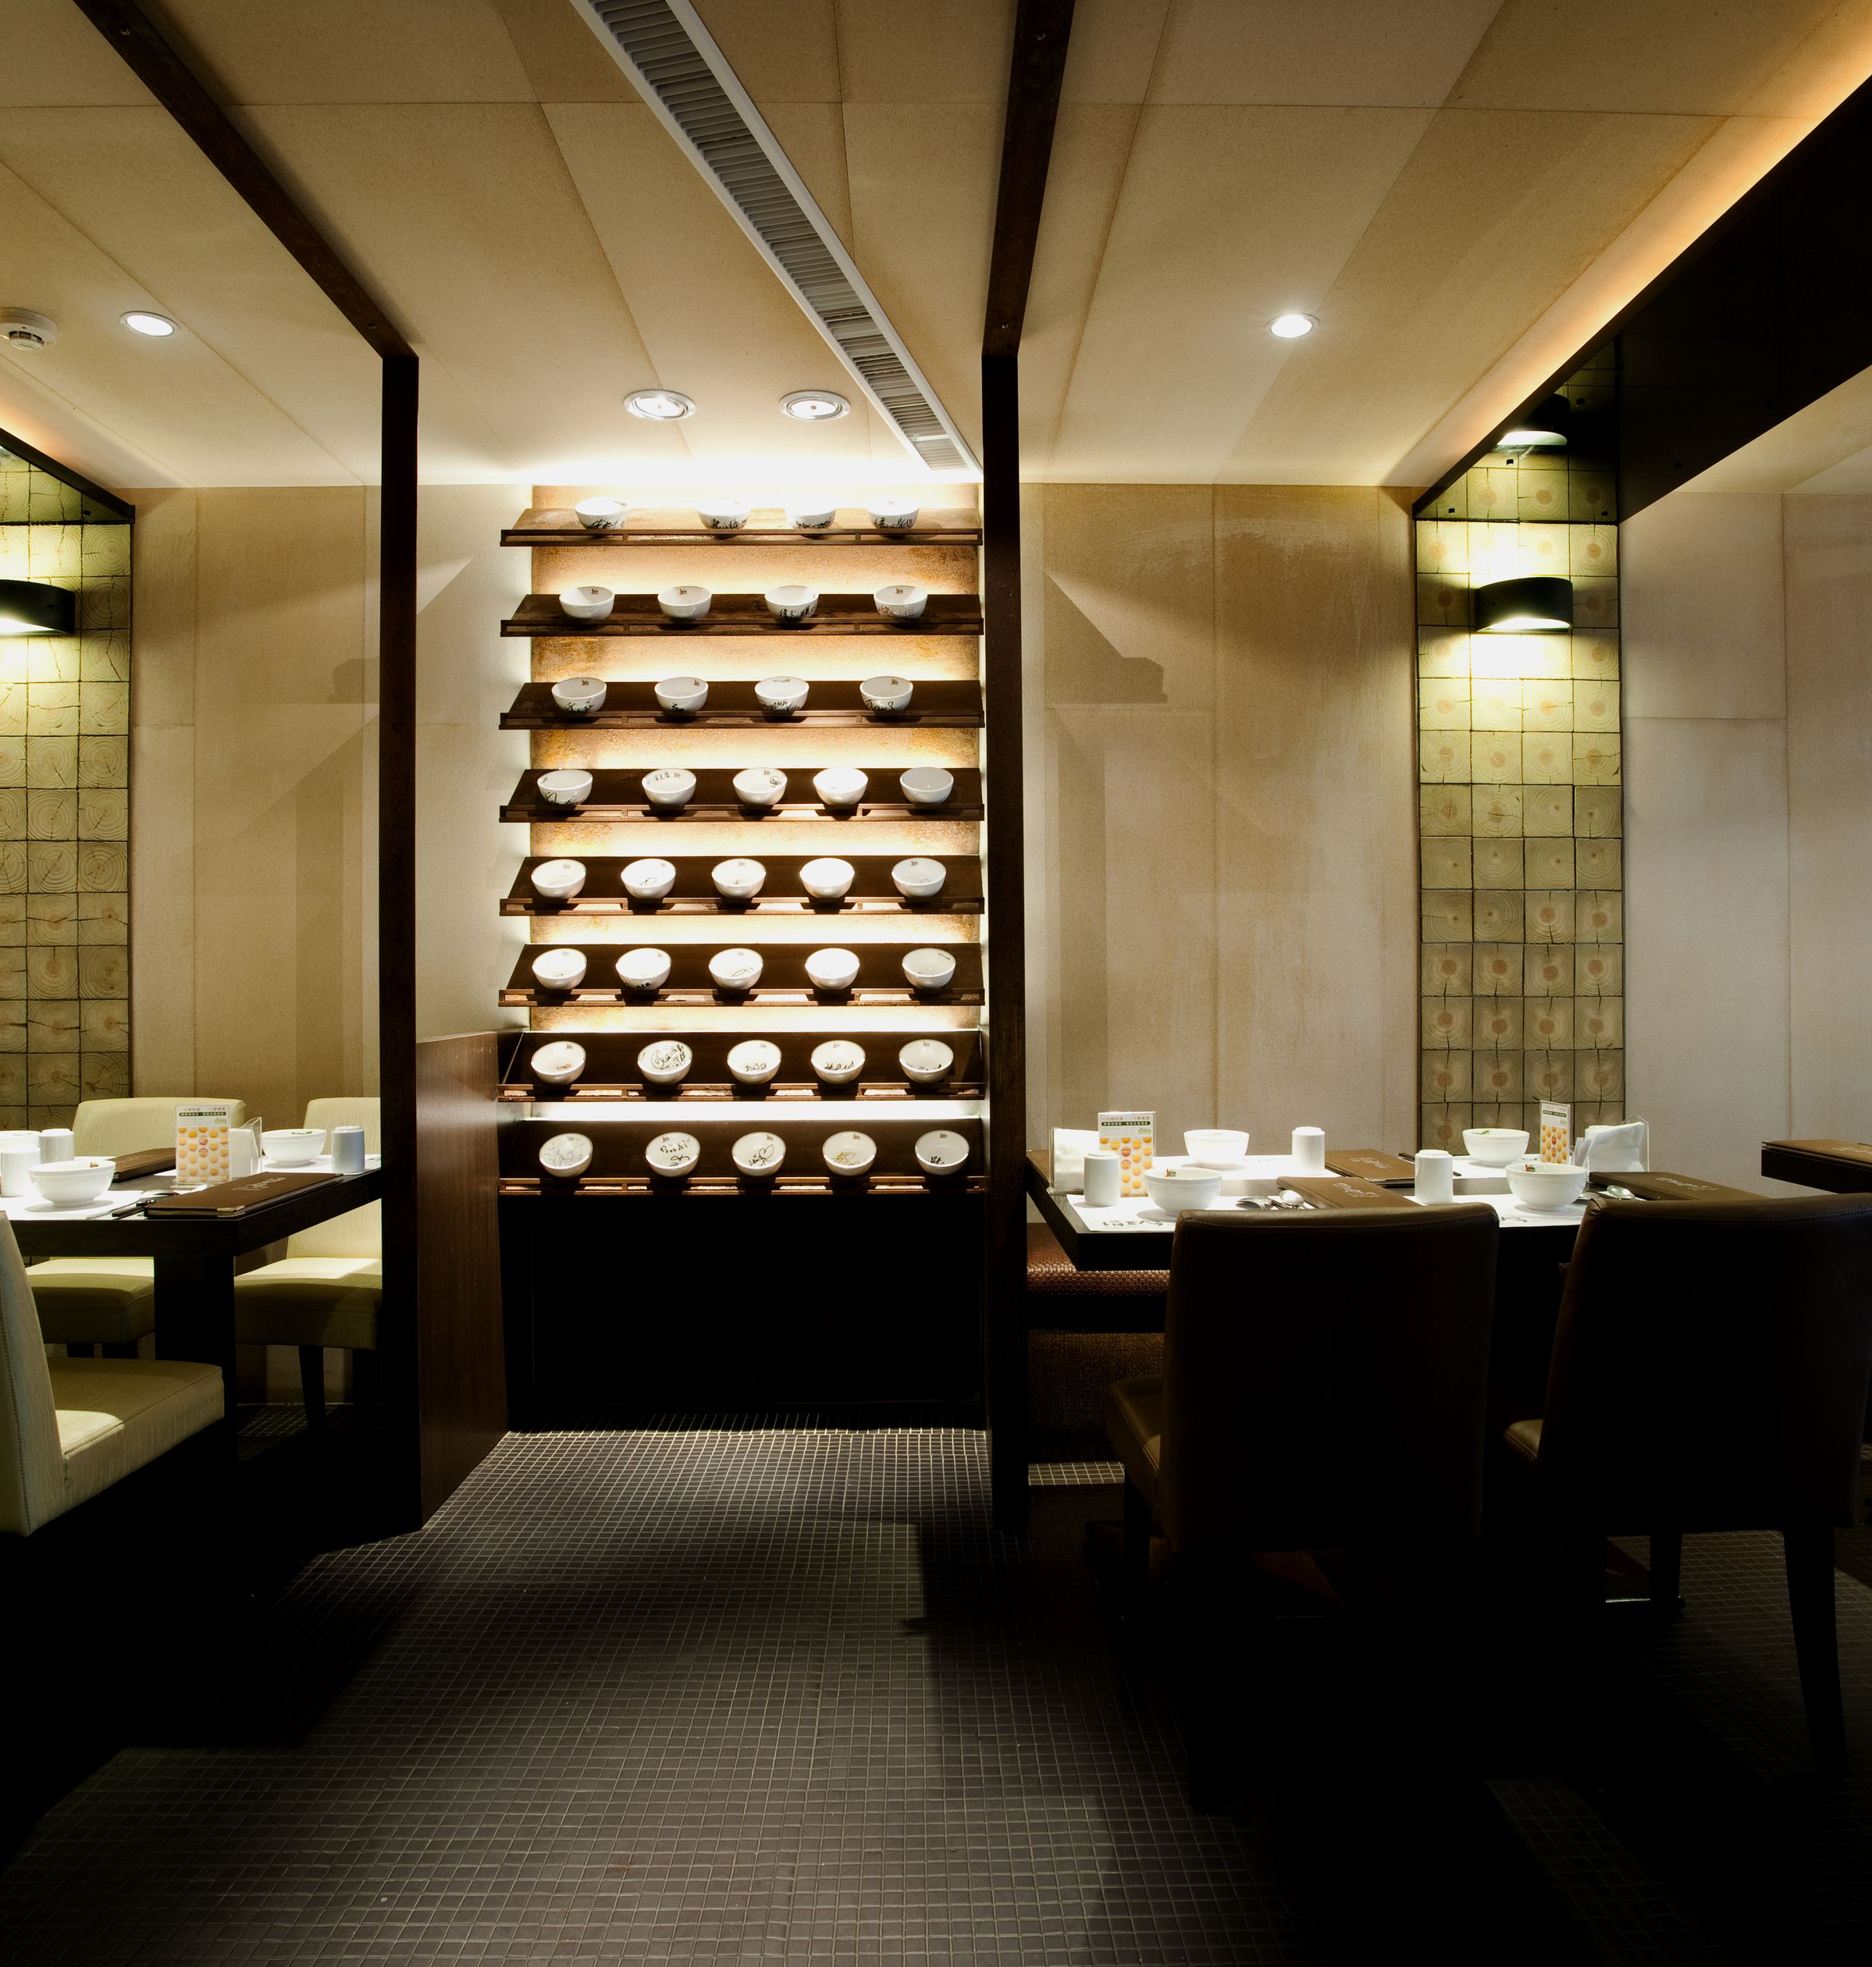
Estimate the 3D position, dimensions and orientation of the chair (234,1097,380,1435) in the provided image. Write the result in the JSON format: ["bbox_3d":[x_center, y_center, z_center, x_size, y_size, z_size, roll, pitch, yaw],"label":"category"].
[{"bbox_3d":[-1.417,0.717,3.099,0.420,0.840,0.590,0,0,5],"label":"chair"}]

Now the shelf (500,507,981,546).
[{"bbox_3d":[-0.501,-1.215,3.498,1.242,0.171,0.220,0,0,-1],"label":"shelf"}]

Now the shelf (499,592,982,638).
[{"bbox_3d":[-0.487,-0.948,3.369,1.205,0.166,0.215,0,0,-1],"label":"shelf"}]

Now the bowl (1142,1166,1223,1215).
[{"bbox_3d":[0.435,0.368,2.294,0.132,0.072,0.132,0,0,0],"label":"bowl"}]

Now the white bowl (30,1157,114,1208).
[{"bbox_3d":[-1.609,0.379,2.444,0.132,0.072,0.132,0,0,-1],"label":"white bowl"}]

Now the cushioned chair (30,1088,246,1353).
[{"bbox_3d":[-2.058,0.740,3.187,0.460,0.860,0.570,0,0,-1],"label":"cushioned chair"}]

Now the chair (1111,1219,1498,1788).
[{"bbox_3d":[0.540,0.731,2.097,0.450,0.856,0.590,0,0,-3],"label":"chair"}]

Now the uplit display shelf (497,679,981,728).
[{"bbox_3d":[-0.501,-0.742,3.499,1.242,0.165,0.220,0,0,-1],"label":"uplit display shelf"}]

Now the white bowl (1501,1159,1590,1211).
[{"bbox_3d":[1.091,0.364,2.341,0.132,0.072,0.132,0,0,0],"label":"white bowl"}]

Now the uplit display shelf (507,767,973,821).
[{"bbox_3d":[-0.485,-0.484,3.370,1.205,0.167,0.215,0,0,-1],"label":"uplit display shelf"}]

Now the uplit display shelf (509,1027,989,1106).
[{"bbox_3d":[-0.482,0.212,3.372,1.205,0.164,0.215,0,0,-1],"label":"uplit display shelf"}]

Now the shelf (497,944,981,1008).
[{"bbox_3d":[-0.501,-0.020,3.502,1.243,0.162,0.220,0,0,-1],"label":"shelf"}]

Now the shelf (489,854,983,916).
[{"bbox_3d":[-0.484,-0.254,3.370,1.205,0.170,0.215,0,0,-1],"label":"shelf"}]

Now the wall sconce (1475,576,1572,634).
[{"bbox_3d":[1.646,-1.040,3.613,0.255,0.114,0.125,0,0,-1],"label":"wall sconce"}]

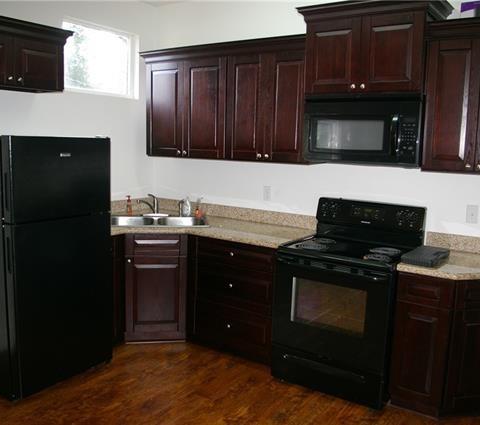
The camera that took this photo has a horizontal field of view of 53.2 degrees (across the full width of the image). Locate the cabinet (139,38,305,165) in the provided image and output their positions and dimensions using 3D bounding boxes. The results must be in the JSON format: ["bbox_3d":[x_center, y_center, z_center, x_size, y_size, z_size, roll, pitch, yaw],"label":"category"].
[{"bbox_3d":[-0.099,-0.864,3.873,1.540,0.870,0.355,7,10,32],"label":"cabinet"}]

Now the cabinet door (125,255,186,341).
[{"bbox_3d":[-0.648,0.670,3.723,0.470,0.685,0.022,0,9,-12],"label":"cabinet door"}]

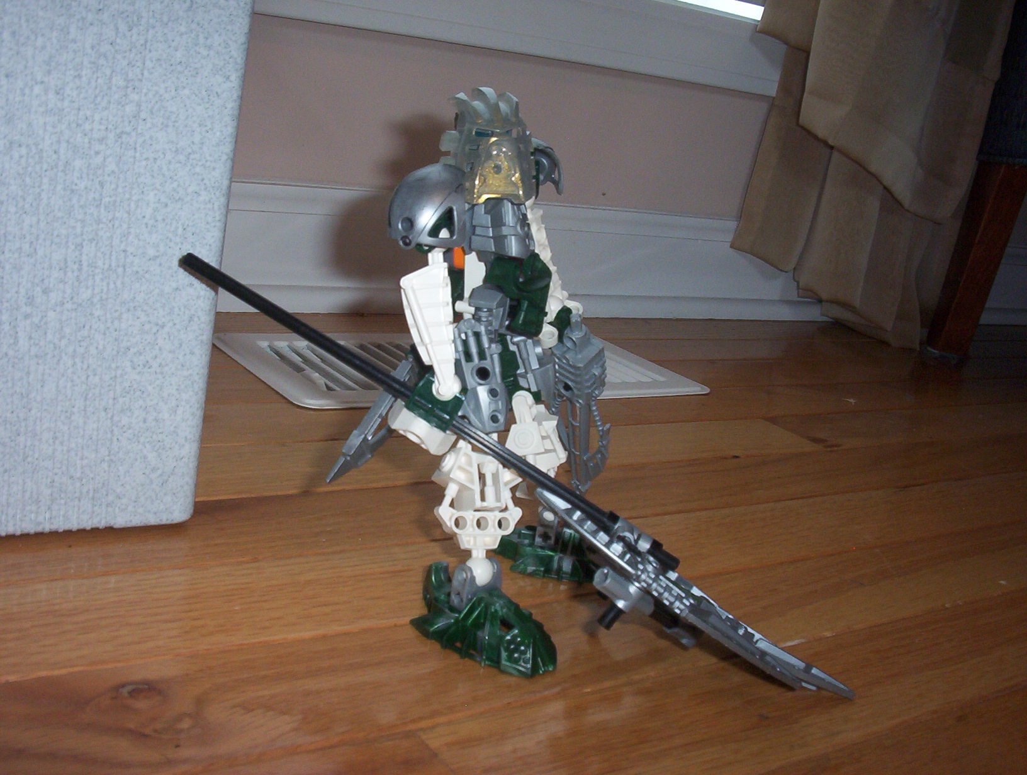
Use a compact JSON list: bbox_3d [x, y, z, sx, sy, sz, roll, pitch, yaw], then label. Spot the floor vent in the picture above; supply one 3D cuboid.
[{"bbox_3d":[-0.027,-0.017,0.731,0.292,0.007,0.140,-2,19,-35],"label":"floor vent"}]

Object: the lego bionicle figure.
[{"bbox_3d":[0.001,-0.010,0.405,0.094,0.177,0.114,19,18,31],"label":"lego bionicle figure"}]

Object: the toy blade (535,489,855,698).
[{"bbox_3d":[0.060,0.069,0.391,0.128,0.022,0.032,33,19,7],"label":"toy blade"}]

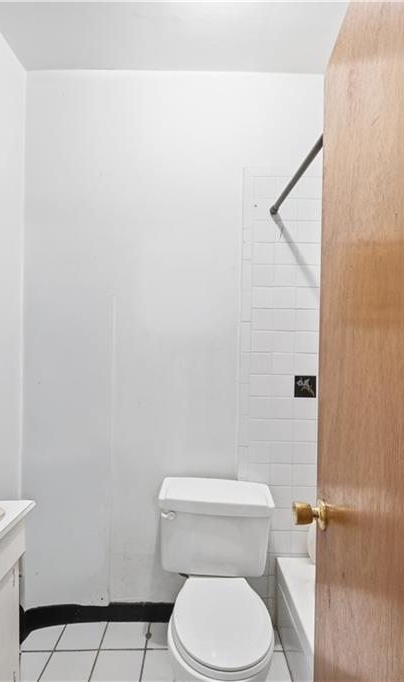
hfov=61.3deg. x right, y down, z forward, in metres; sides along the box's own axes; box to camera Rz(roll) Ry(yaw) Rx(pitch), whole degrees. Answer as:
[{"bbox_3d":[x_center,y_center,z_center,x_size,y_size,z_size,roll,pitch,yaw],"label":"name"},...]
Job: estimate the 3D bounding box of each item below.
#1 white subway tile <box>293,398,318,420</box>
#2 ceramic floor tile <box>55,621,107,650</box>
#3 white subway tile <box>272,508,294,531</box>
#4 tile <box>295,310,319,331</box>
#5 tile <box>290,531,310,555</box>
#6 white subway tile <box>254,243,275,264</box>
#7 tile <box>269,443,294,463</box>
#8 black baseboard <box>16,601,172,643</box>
[{"bbox_3d":[0.508,0.335,1.691,0.108,0.108,0.010,1,0,-1],"label":"white subway tile"},{"bbox_3d":[-0.573,1.388,1.604,0.203,0.010,0.160,1,0,0],"label":"ceramic floor tile"},{"bbox_3d":[0.384,0.873,1.679,0.108,0.108,0.010,1,-1,1],"label":"white subway tile"},{"bbox_3d":[0.515,-0.105,1.690,0.108,0.108,0.010,1,-1,1],"label":"tile"},{"bbox_3d":[0.494,0.995,1.685,0.108,0.108,0.010,1,0,-1],"label":"tile"},{"bbox_3d":[0.309,-0.432,1.696,0.108,0.108,0.010,1,0,0],"label":"white subway tile"},{"bbox_3d":[0.391,0.546,1.683,0.108,0.108,0.010,1,-1,1],"label":"tile"},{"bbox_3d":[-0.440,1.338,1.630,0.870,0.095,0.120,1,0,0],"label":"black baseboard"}]

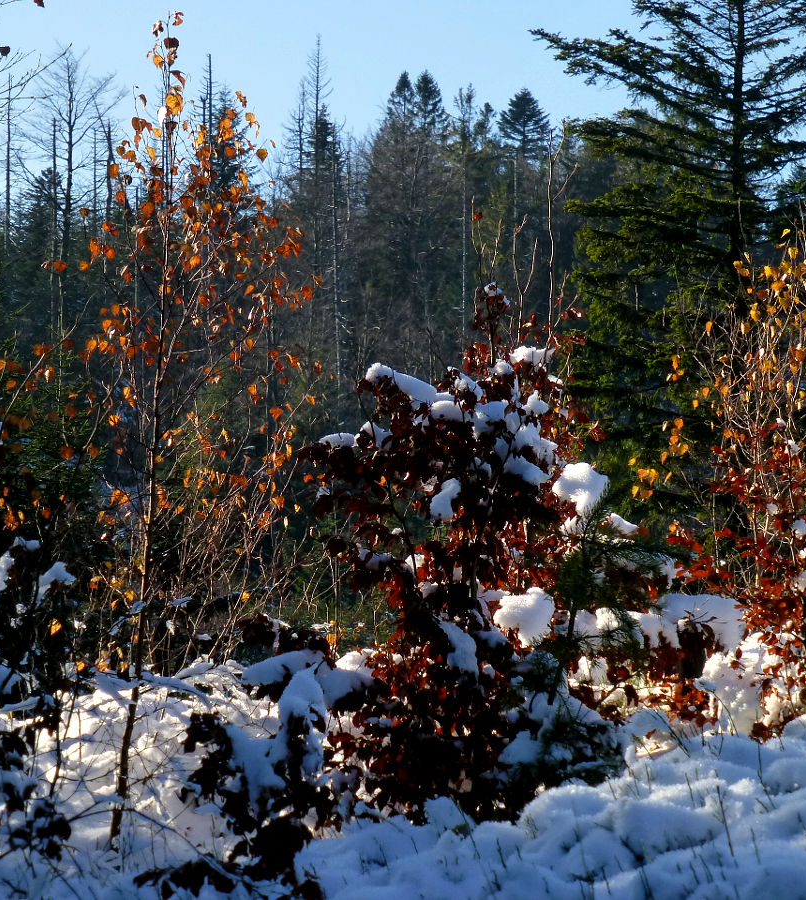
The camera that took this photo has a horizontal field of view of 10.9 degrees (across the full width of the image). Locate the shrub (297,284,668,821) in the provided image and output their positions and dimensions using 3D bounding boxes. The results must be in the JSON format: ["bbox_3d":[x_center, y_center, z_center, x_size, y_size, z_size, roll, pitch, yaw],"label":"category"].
[{"bbox_3d":[0.254,0.327,13.500,1.157,1.694,1.100,0,0,0],"label":"shrub"}]

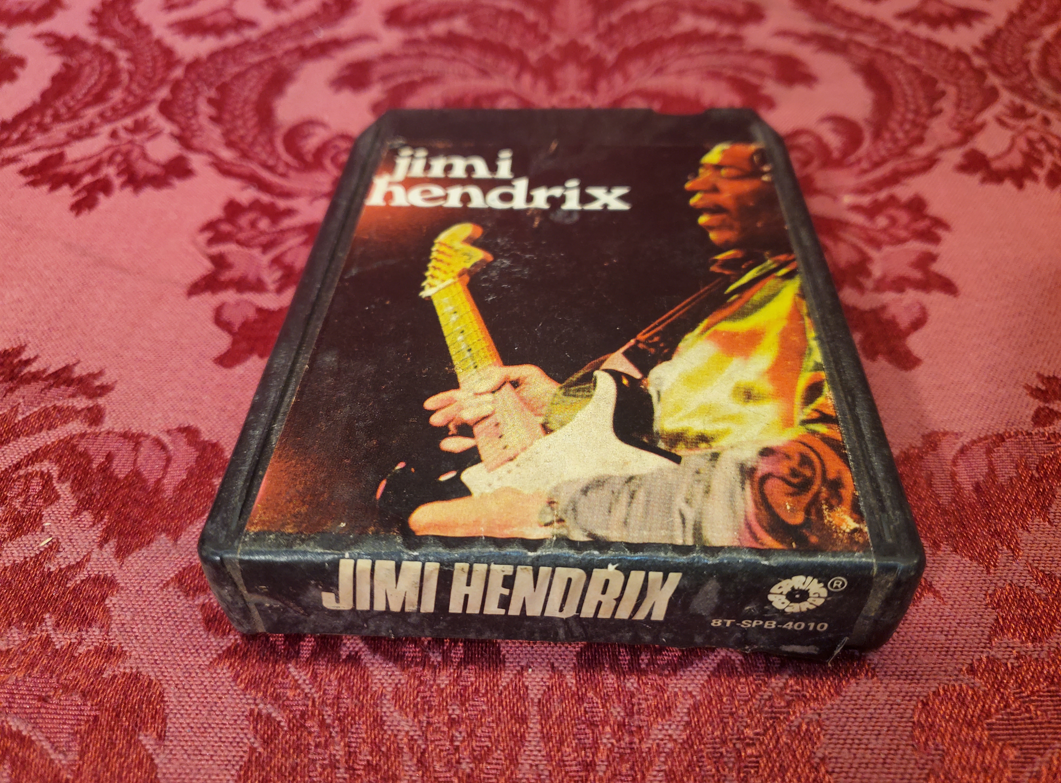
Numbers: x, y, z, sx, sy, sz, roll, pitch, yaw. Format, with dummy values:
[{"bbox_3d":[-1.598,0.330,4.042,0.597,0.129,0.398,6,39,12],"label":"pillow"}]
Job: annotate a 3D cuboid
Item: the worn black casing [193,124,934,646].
[{"bbox_3d":[0.006,-0.016,0.166,0.102,0.023,0.133,1,46,3],"label":"worn black casing"}]

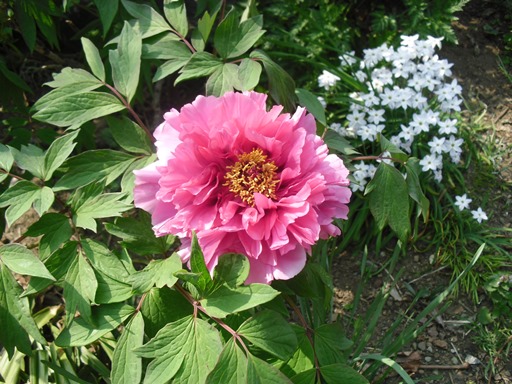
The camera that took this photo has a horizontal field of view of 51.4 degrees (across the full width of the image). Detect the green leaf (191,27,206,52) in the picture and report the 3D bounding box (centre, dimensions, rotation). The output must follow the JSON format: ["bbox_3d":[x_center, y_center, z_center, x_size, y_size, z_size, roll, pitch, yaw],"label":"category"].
[{"bbox_3d":[-0.070,-0.192,0.675,0.020,0.008,0.038,-13,75,-4],"label":"green leaf"}]

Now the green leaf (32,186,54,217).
[{"bbox_3d":[-0.231,0.011,0.580,0.020,0.010,0.033,9,77,-10],"label":"green leaf"}]

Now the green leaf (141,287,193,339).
[{"bbox_3d":[-0.092,0.118,0.515,0.051,0.015,0.055,-10,79,-6],"label":"green leaf"}]

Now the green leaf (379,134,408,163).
[{"bbox_3d":[0.176,-0.056,0.680,0.044,0.016,0.026,30,51,10],"label":"green leaf"}]

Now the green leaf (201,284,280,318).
[{"bbox_3d":[-0.013,0.100,0.490,0.075,0.014,0.032,-4,50,-7],"label":"green leaf"}]

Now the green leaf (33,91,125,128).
[{"bbox_3d":[-0.185,-0.086,0.557,0.097,0.016,0.037,-4,60,-3],"label":"green leaf"}]

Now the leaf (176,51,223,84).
[{"bbox_3d":[-0.074,-0.146,0.623,0.065,0.014,0.053,-28,52,-16],"label":"leaf"}]

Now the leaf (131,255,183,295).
[{"bbox_3d":[-0.100,0.084,0.539,0.056,0.016,0.037,-22,59,-14],"label":"leaf"}]

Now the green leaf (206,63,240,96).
[{"bbox_3d":[-0.040,-0.134,0.650,0.044,0.014,0.054,7,90,0],"label":"green leaf"}]

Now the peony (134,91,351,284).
[{"bbox_3d":[-0.013,-0.004,0.500,0.198,0.115,0.180,-3,73,-3],"label":"peony"}]

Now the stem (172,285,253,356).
[{"bbox_3d":[-0.039,0.114,0.480,0.096,0.008,0.008,39,76,18],"label":"stem"}]

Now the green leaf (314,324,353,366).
[{"bbox_3d":[0.096,0.189,0.660,0.052,0.014,0.045,36,67,10],"label":"green leaf"}]

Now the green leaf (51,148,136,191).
[{"bbox_3d":[-0.191,-0.025,0.630,0.105,0.018,0.040,-17,67,-4],"label":"green leaf"}]

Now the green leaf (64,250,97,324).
[{"bbox_3d":[-0.205,0.112,0.620,0.038,0.018,0.086,-1,70,-6],"label":"green leaf"}]

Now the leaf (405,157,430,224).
[{"bbox_3d":[0.203,-0.002,0.670,0.024,0.020,0.082,-24,93,-29],"label":"leaf"}]

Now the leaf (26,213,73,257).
[{"bbox_3d":[-0.226,0.044,0.583,0.052,0.014,0.053,-41,62,-14],"label":"leaf"}]

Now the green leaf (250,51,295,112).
[{"bbox_3d":[0.022,-0.127,0.615,0.036,0.016,0.085,-29,83,-24],"label":"green leaf"}]

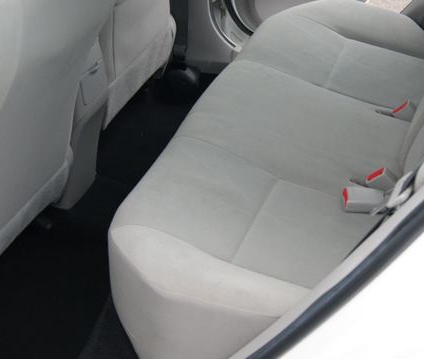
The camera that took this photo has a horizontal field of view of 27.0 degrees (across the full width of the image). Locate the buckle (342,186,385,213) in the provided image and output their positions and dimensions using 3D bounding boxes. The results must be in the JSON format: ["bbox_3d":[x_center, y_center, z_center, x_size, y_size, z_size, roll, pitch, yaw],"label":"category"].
[{"bbox_3d":[0.304,0.041,1.770,0.080,0.026,0.045,4,37,0],"label":"buckle"}]

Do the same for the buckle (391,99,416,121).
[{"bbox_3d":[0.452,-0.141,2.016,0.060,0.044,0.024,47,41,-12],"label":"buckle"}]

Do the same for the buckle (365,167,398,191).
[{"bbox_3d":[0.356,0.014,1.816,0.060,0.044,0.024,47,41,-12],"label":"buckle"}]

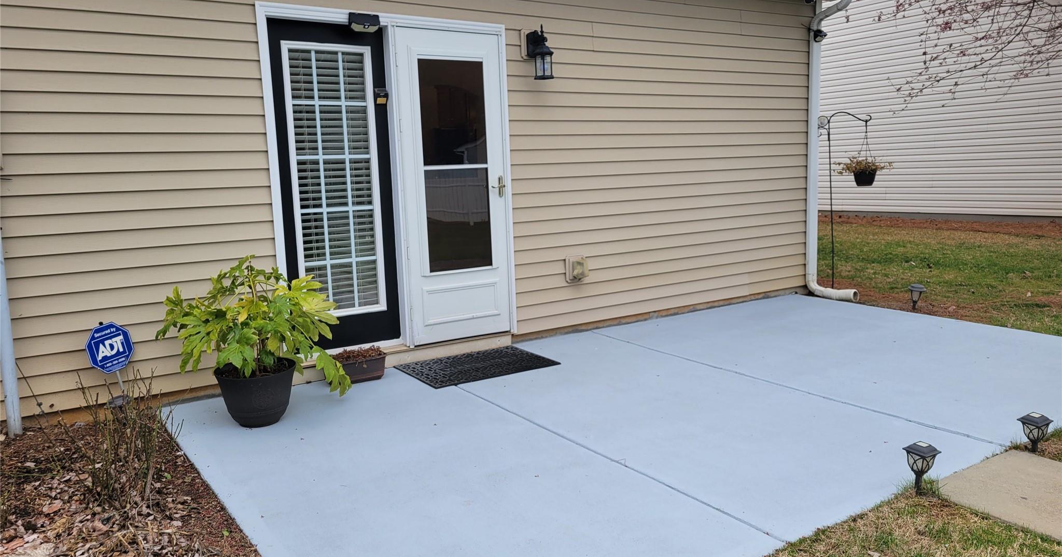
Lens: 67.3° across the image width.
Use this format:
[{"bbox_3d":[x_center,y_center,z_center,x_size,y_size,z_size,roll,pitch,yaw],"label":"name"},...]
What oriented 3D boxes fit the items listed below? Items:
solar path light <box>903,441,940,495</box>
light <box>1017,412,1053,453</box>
[{"bbox_3d":[1.528,0.743,3.131,0.102,0.210,0.102,-6,9,-25],"label":"solar path light"},{"bbox_3d":[2.199,0.670,3.472,0.103,0.178,0.103,-6,9,-25],"label":"light"}]

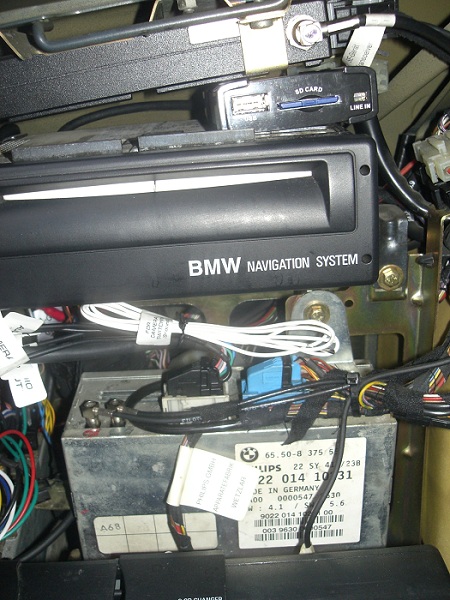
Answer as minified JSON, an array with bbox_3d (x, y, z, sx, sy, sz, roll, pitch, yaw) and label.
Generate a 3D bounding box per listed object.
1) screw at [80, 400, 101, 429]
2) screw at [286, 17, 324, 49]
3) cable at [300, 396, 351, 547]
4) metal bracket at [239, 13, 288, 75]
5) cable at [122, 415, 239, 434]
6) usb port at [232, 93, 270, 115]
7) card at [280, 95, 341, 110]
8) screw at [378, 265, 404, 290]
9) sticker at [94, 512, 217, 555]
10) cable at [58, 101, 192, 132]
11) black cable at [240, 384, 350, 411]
[{"bbox_3d":[-0.065,0.055,0.321,0.009,0.013,0.009,-3,26,0],"label":"screw"},{"bbox_3d":[0.032,-0.108,0.266,0.013,0.013,0.013,-13,21,-9],"label":"screw"},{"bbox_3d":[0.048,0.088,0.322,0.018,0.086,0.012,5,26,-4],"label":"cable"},{"bbox_3d":[0.016,-0.102,0.264,0.017,0.021,0.011,-13,21,-9],"label":"metal bracket"},{"bbox_3d":[-0.020,0.058,0.307,0.057,0.006,0.009,-3,26,0],"label":"cable"},{"bbox_3d":[0.010,-0.079,0.267,0.015,0.007,0.013,-11,15,-11],"label":"usb port"},{"bbox_3d":[0.030,-0.081,0.272,0.024,0.002,0.028,-11,15,-11],"label":"card"},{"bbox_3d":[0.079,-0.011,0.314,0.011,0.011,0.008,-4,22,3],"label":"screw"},{"bbox_3d":[-0.035,0.121,0.341,0.062,0.025,0.001,-3,26,0],"label":"sticker"},{"bbox_3d":[-0.049,-0.091,0.325,0.065,0.013,0.018,-6,22,-2],"label":"cable"},{"bbox_3d":[0.031,0.042,0.290,0.048,0.009,0.010,-8,22,-2],"label":"black cable"}]

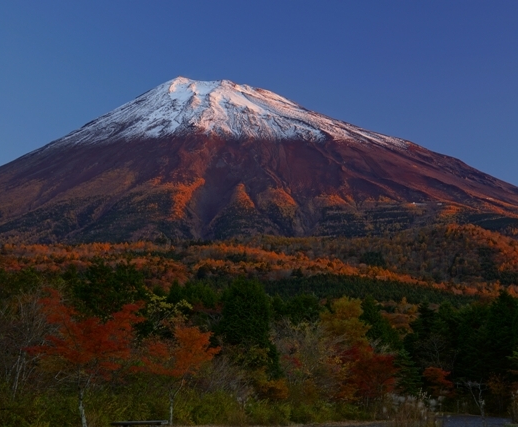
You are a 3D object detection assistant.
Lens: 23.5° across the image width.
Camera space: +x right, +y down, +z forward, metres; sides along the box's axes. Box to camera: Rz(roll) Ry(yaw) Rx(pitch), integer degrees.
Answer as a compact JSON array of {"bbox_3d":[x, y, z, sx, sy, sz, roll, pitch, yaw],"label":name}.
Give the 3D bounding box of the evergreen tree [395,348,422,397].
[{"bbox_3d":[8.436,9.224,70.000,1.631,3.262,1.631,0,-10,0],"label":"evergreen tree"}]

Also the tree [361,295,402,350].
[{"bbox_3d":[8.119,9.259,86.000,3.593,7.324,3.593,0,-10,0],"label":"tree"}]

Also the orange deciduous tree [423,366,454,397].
[{"bbox_3d":[10.528,10.176,73.000,1.818,2.405,1.818,0,-10,0],"label":"orange deciduous tree"}]

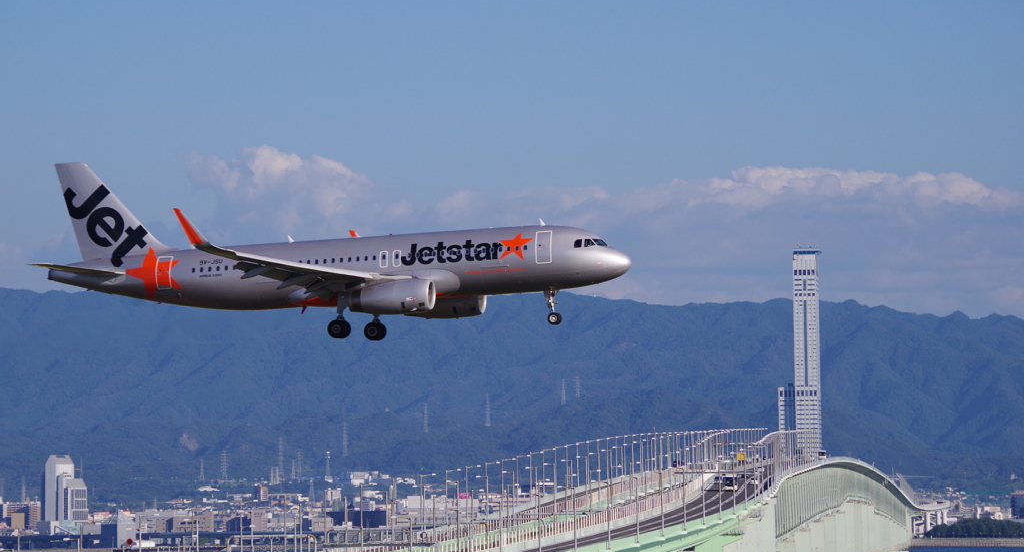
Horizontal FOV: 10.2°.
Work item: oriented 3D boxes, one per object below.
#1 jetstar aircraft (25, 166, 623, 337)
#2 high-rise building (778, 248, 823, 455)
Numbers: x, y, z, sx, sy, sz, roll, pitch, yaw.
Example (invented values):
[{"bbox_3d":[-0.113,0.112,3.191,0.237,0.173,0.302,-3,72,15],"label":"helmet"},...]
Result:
[{"bbox_3d":[-10.940,-2.090,357.300,37.570,12.100,35.800,-4,-2,15],"label":"jetstar aircraft"},{"bbox_3d":[255.611,104.214,5085.000,37.000,256.000,45.000,-1,-2,6],"label":"high-rise building"}]

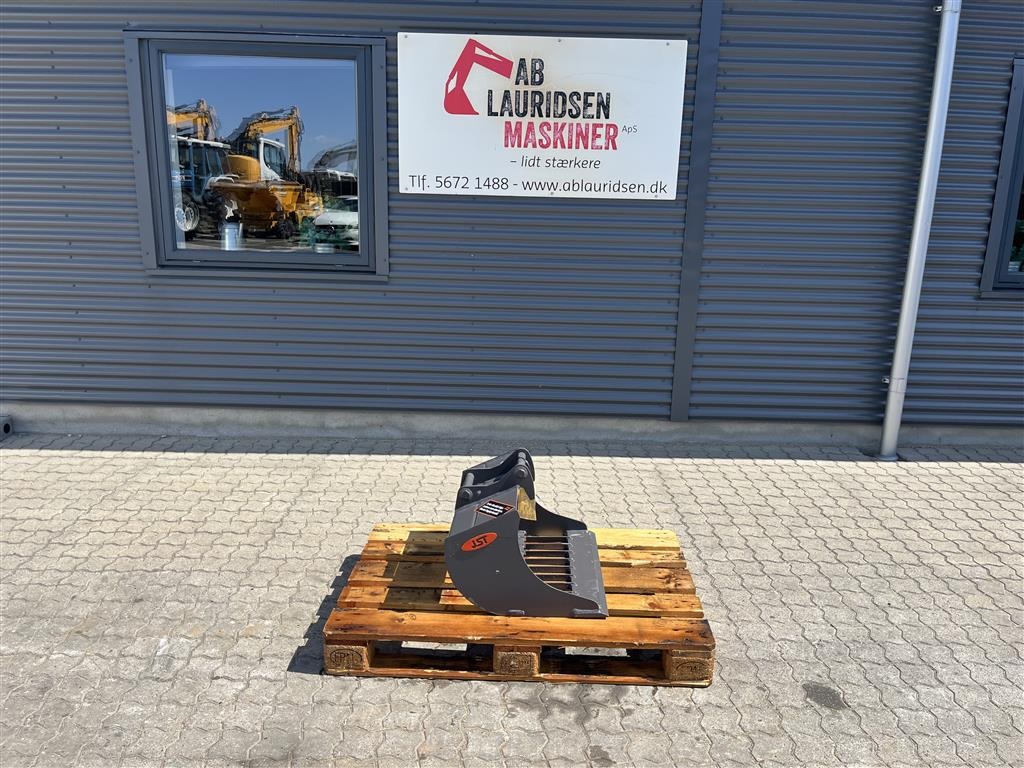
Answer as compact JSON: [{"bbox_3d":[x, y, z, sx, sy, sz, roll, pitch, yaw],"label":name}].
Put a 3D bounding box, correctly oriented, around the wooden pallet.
[{"bbox_3d":[0.029,0.758,2.761,1.200,0.146,0.800,2,14,1],"label":"wooden pallet"}]

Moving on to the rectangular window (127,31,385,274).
[{"bbox_3d":[-1.395,-1.256,4.324,1.405,1.298,0.100,1,14,-1],"label":"rectangular window"}]

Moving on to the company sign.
[{"bbox_3d":[0.161,-1.470,4.257,1.566,0.838,0.020,1,14,-1],"label":"company sign"}]

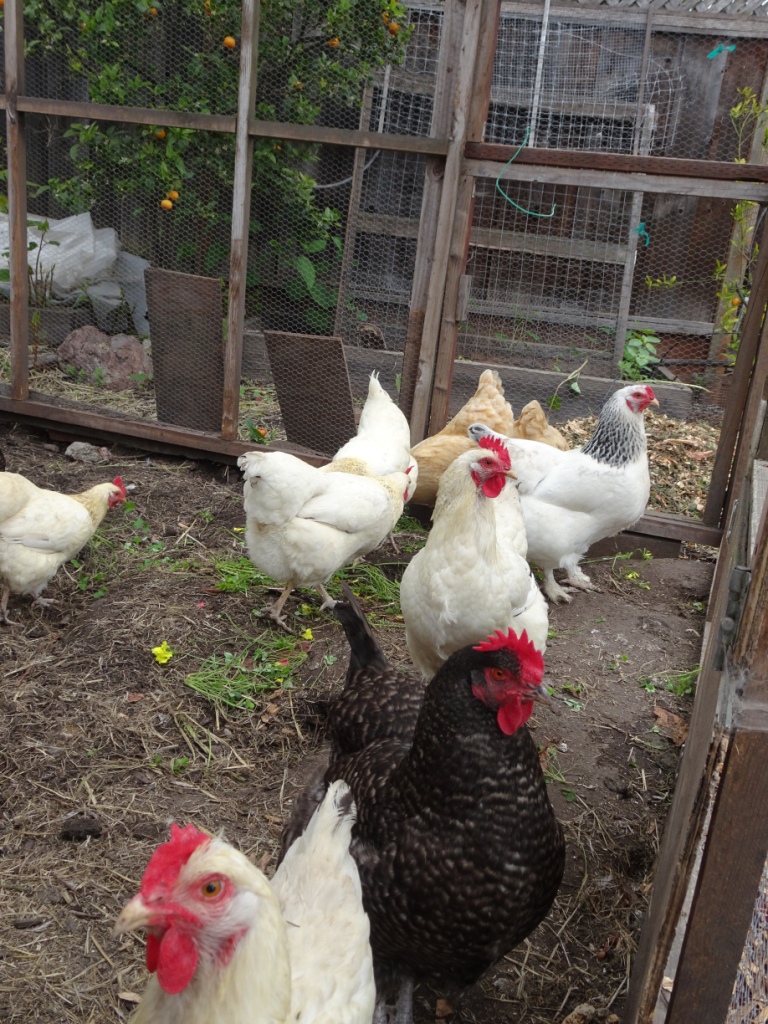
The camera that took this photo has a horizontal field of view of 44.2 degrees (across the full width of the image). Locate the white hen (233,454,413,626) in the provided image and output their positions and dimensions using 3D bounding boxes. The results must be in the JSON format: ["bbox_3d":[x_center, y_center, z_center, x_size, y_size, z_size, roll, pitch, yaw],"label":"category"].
[{"bbox_3d":[-0.114,0.014,1.778,0.390,0.330,0.190,-4,21,-28],"label":"white hen"}]

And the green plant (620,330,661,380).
[{"bbox_3d":[0.881,-0.537,3.250,0.140,0.180,0.140,6,18,0],"label":"green plant"}]

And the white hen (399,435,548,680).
[{"bbox_3d":[0.143,0.114,1.402,0.200,0.430,0.340,14,20,22],"label":"white hen"}]

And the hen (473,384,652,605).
[{"bbox_3d":[0.376,-0.035,1.922,0.375,0.430,0.190,11,19,14],"label":"hen"}]

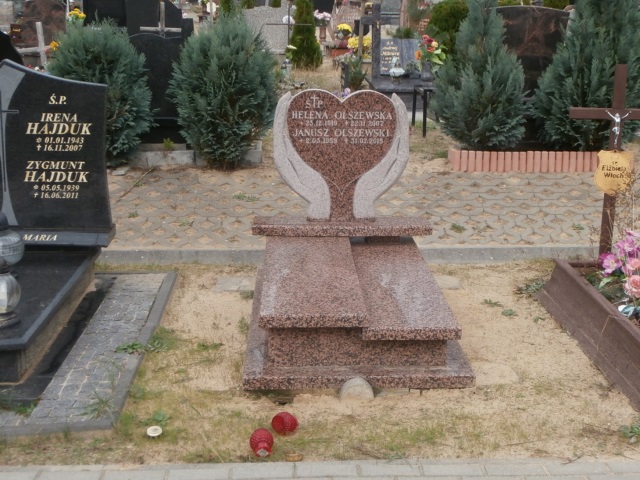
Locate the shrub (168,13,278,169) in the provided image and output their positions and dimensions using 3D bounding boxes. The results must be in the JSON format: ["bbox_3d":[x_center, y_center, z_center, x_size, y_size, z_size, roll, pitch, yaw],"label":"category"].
[{"bbox_3d":[-0.731,-1.147,6.590,0.860,1.120,0.840,0,15,-2],"label":"shrub"}]

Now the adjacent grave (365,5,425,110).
[{"bbox_3d":[1.016,-2.243,10.464,0.920,1.125,1.700,0,15,-2],"label":"adjacent grave"}]

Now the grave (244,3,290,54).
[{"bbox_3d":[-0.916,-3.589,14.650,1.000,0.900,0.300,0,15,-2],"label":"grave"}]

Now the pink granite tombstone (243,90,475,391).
[{"bbox_3d":[0.156,-0.121,4.430,1.040,1.140,1.667,0,15,-2],"label":"pink granite tombstone"}]

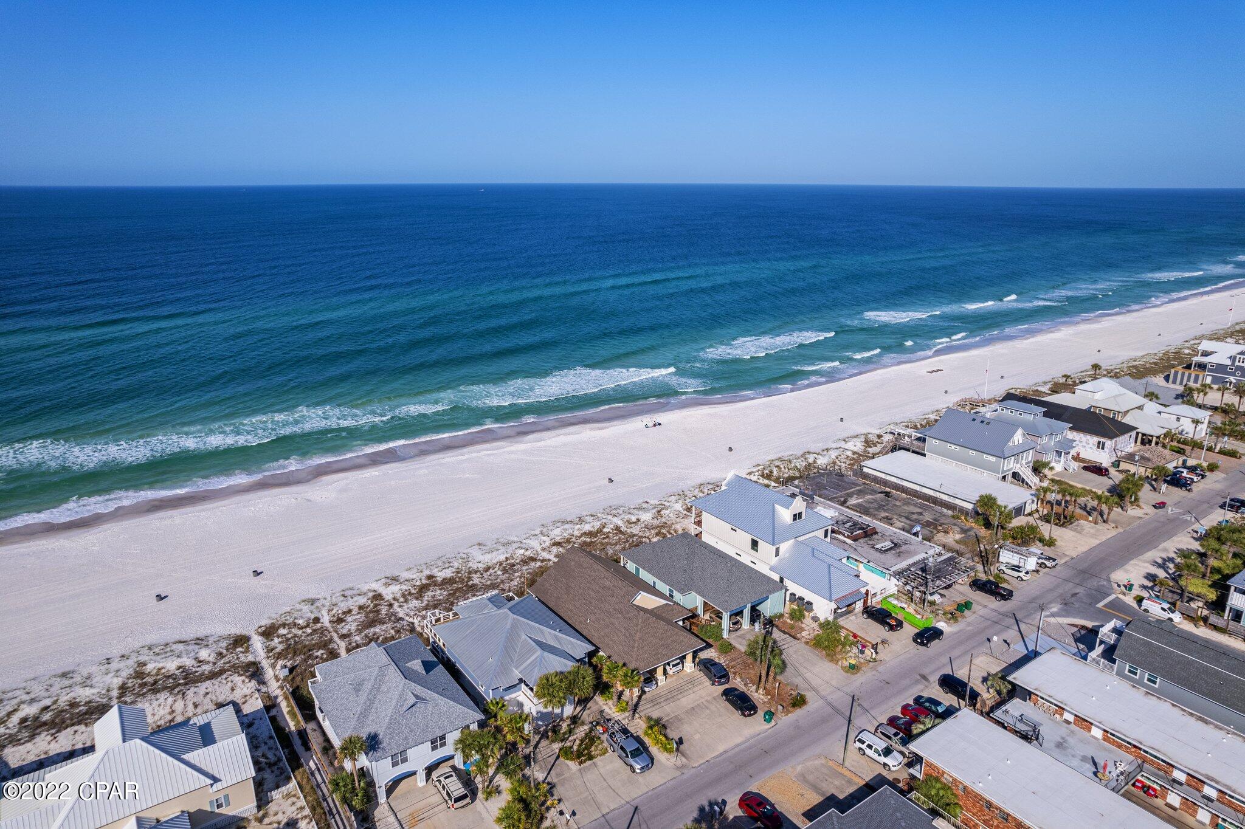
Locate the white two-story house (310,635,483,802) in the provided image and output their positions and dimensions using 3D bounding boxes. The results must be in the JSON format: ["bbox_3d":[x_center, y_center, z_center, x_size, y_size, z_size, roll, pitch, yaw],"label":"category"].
[{"bbox_3d":[-24.805,30.628,81.395,13.238,8.101,18.968,-12,21,-33],"label":"white two-story house"}]

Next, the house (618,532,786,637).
[{"bbox_3d":[11.352,22.714,109.540,12.900,6.600,20.981,-12,21,-35],"label":"house"}]

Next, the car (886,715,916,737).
[{"bbox_3d":[30.819,33.999,81.520,1.830,1.460,4.700,-14,22,-38],"label":"car"}]

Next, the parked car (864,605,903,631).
[{"bbox_3d":[35.181,27.417,102.737,2.000,1.880,5.700,-10,20,-30],"label":"parked car"}]

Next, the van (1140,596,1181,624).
[{"bbox_3d":[74.190,26.842,104.481,1.830,1.900,4.620,-13,21,-37],"label":"van"}]

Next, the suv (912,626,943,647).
[{"bbox_3d":[39.965,28.771,98.798,4.450,1.620,1.840,-12,21,-34],"label":"suv"}]

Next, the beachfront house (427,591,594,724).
[{"bbox_3d":[-13.948,27.068,91.524,13.200,8.700,22.700,-12,21,-35],"label":"beachfront house"}]

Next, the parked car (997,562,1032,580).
[{"bbox_3d":[59.454,23.688,115.124,1.860,1.660,4.570,-12,21,-33],"label":"parked car"}]

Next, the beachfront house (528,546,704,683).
[{"bbox_3d":[-0.338,25.632,100.604,15.017,6.422,24.995,-12,21,-33],"label":"beachfront house"}]

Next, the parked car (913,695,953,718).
[{"bbox_3d":[35.217,33.056,85.099,1.870,1.470,5.000,-16,24,-43],"label":"parked car"}]

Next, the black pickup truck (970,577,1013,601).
[{"bbox_3d":[53.347,25.166,109.833,2.000,1.900,5.600,-14,22,-39],"label":"black pickup truck"}]

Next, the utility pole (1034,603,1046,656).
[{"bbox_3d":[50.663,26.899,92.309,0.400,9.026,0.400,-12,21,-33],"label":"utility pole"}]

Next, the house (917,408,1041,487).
[{"bbox_3d":[73.992,6.265,156.444,12.200,10.900,22.300,-12,21,-34],"label":"house"}]

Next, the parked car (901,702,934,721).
[{"bbox_3d":[33.237,33.397,84.017,1.820,1.450,4.500,-16,23,-42],"label":"parked car"}]

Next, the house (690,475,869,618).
[{"bbox_3d":[25.226,18.195,117.339,13.732,10.867,30.823,-12,21,-33],"label":"house"}]

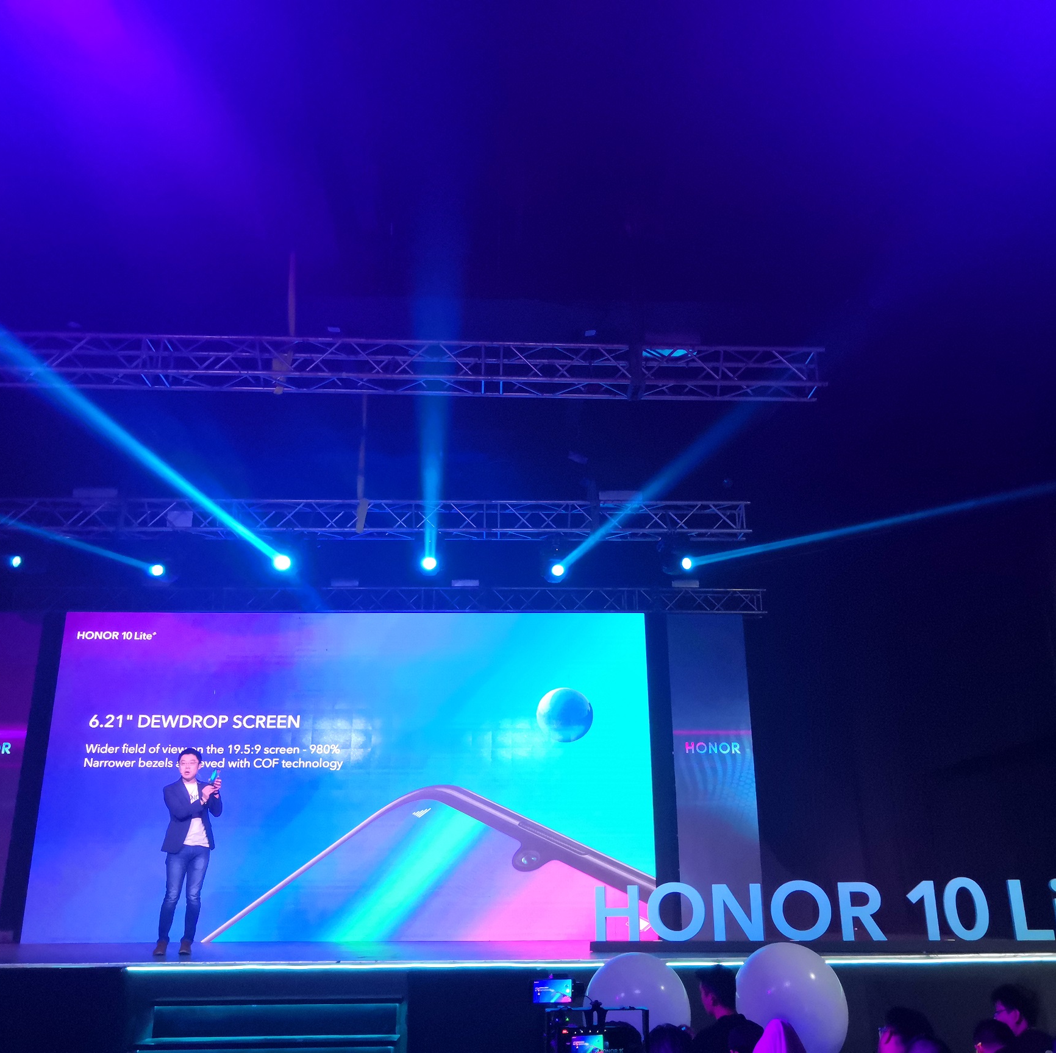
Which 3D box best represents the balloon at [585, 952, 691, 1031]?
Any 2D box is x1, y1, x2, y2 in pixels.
[{"bbox_3d":[0.718,3.194,7.152,0.690,0.760,0.690,0,-19,0],"label":"balloon"}]

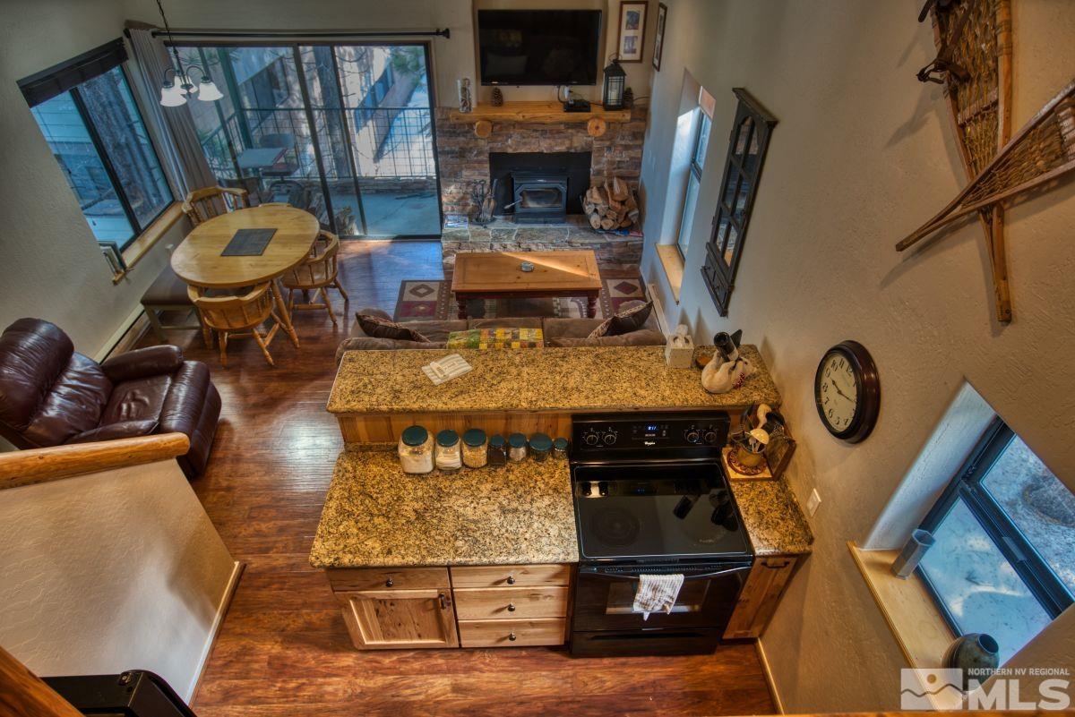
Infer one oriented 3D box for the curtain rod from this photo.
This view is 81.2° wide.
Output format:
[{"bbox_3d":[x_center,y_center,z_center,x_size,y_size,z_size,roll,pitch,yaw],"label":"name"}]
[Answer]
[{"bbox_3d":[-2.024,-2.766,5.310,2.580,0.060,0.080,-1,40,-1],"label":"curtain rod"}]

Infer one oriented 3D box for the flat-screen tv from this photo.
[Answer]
[{"bbox_3d":[0.018,-2.753,5.577,1.055,0.615,0.070,-1,40,-1],"label":"flat-screen tv"}]

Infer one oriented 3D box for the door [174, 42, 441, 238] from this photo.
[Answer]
[{"bbox_3d":[-2.208,-2.120,6.357,2.400,2.030,0.130,-1,38,-2],"label":"door"}]

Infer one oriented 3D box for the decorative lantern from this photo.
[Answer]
[{"bbox_3d":[0.693,-2.495,5.674,0.175,0.450,0.175,-7,41,-9],"label":"decorative lantern"}]

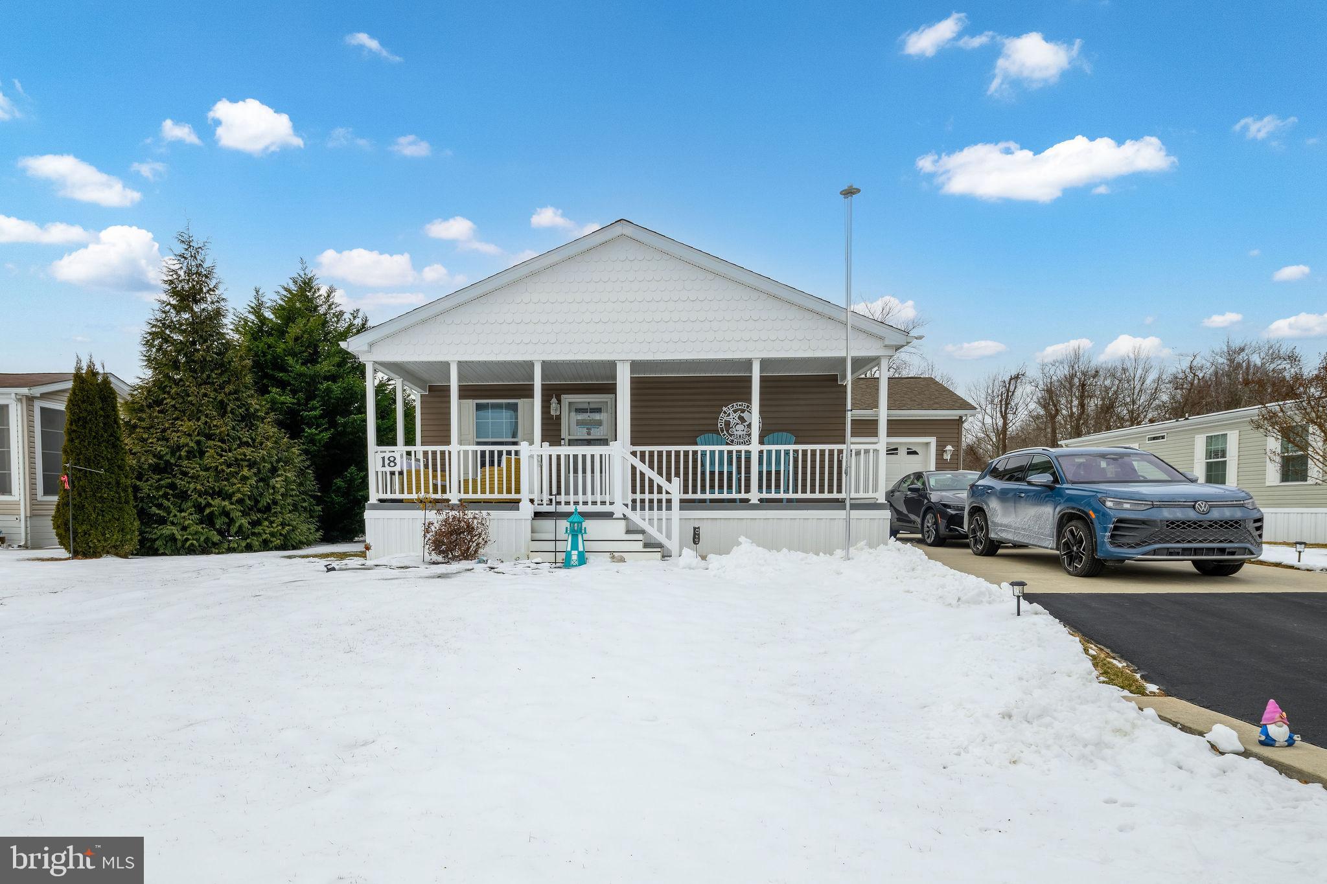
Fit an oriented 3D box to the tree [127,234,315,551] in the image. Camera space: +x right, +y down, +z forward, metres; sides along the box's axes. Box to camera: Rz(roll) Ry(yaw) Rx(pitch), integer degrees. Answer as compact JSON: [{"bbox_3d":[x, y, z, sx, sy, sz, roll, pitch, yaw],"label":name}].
[{"bbox_3d":[-8.800,-1.070,12.700,3.500,6.400,3.500,0,-3,0],"label":"tree"}]

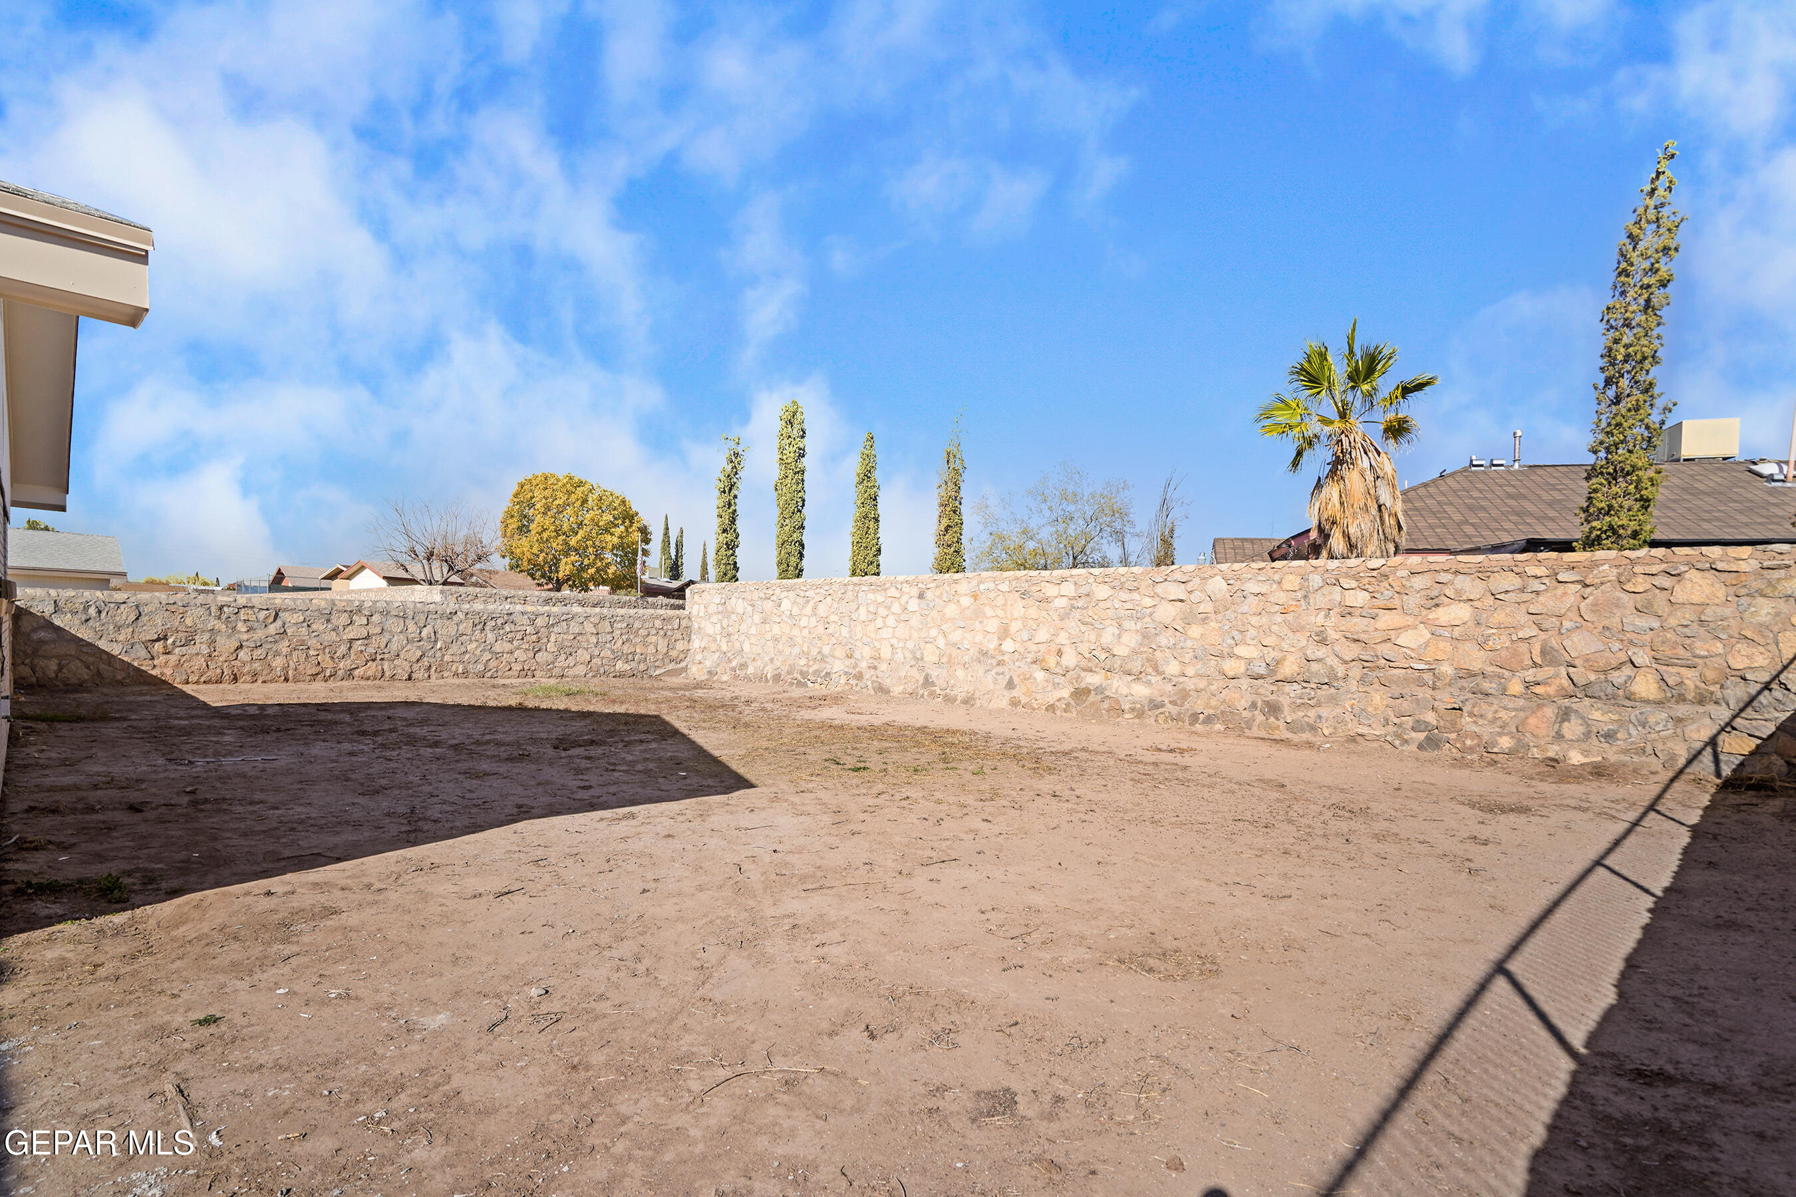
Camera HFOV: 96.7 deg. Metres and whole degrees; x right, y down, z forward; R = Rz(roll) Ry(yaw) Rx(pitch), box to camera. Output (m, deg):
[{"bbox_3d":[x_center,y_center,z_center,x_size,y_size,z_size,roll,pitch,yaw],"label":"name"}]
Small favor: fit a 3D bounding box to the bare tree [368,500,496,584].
[{"bbox_3d":[-16.294,-0.937,28.010,4.480,5.220,4.260,0,-1,0],"label":"bare tree"}]

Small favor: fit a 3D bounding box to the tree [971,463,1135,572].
[{"bbox_3d":[3.885,-0.909,20.010,4.080,5.010,3.870,0,-1,0],"label":"tree"}]

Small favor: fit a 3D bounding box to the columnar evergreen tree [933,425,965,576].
[{"bbox_3d":[0.873,-0.774,13.808,0.560,4.620,0.560,0,-1,0],"label":"columnar evergreen tree"}]

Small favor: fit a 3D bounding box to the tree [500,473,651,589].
[{"bbox_3d":[-13.778,-1.826,34.019,6.340,7.110,6.020,0,-1,0],"label":"tree"}]

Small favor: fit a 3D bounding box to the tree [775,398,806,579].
[{"bbox_3d":[-2.179,-1.259,16.213,0.630,5.630,0.630,0,-1,0],"label":"tree"}]

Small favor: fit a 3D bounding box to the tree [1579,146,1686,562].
[{"bbox_3d":[8.076,-1.780,8.818,1.190,6.530,0.980,0,-1,0],"label":"tree"}]

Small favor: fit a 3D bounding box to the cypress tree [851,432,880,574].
[{"bbox_3d":[-0.602,-0.774,14.908,0.550,4.640,0.550,0,-1,0],"label":"cypress tree"}]

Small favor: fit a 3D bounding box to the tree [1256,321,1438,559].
[{"bbox_3d":[5.851,-1.060,10.411,2.360,5.120,2.310,0,-1,0],"label":"tree"}]

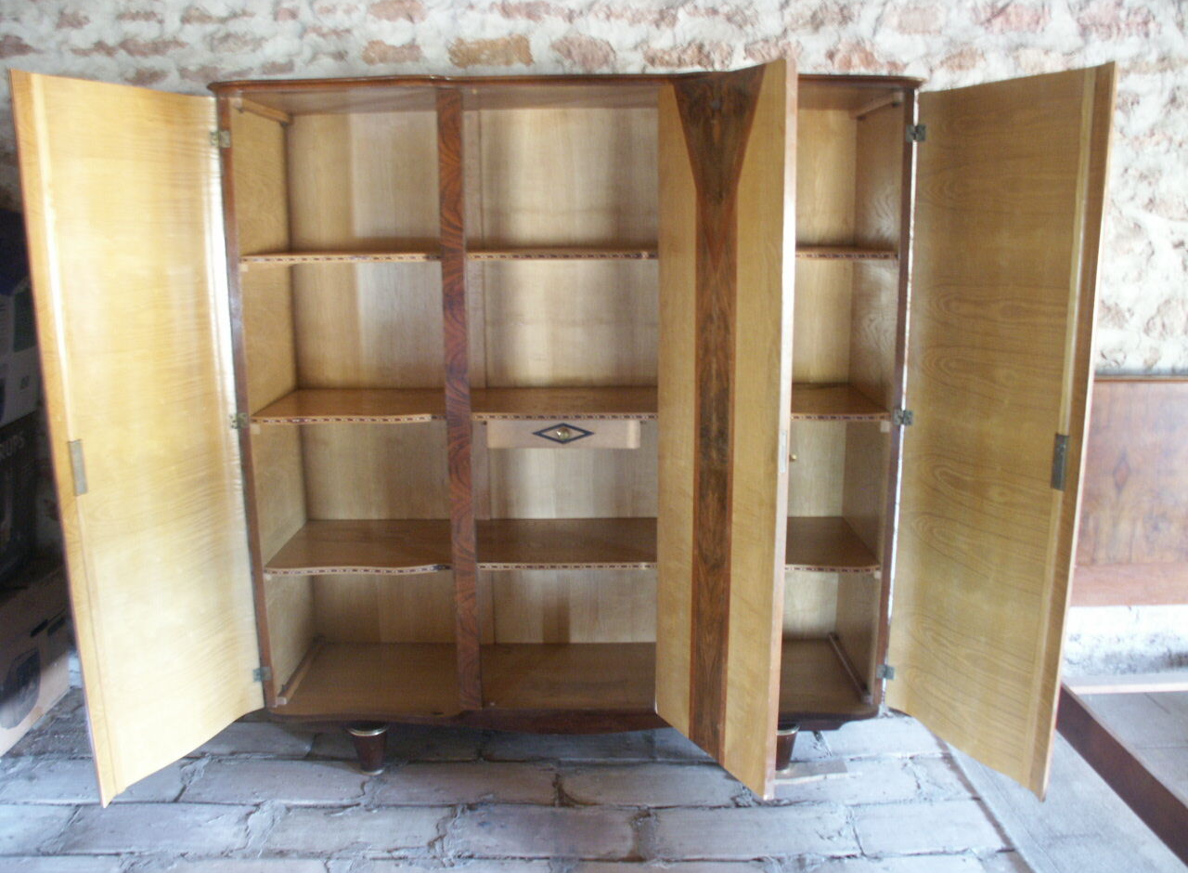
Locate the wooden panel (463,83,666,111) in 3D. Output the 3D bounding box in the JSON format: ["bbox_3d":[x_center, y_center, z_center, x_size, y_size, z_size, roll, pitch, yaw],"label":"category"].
[{"bbox_3d":[-0.072,-0.899,2.549,0.523,0.023,0.415,-1,12,0],"label":"wooden panel"}]

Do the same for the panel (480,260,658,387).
[{"bbox_3d":[-0.070,-0.333,2.884,0.510,0.387,0.020,-1,12,0],"label":"panel"}]

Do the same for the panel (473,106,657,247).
[{"bbox_3d":[-0.076,-0.738,2.800,0.515,0.397,0.020,-1,12,0],"label":"panel"}]

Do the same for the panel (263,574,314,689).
[{"bbox_3d":[-0.895,0.511,2.829,0.025,0.378,0.411,0,13,0],"label":"panel"}]

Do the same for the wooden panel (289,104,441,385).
[{"bbox_3d":[-0.634,-0.533,2.840,0.513,0.805,0.020,-1,12,0],"label":"wooden panel"}]

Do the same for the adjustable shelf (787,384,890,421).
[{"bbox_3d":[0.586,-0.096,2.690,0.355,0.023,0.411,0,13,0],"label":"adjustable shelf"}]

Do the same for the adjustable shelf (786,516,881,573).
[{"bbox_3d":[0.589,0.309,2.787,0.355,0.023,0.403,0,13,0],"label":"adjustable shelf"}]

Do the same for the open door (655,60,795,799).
[{"bbox_3d":[0.296,0.003,2.312,0.025,1.667,0.488,-7,13,-29],"label":"open door"}]

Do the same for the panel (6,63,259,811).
[{"bbox_3d":[-1.030,0.018,2.274,0.059,1.612,0.511,6,14,26],"label":"panel"}]

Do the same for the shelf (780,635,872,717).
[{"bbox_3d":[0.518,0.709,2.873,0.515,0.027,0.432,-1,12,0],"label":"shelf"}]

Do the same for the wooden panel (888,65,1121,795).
[{"bbox_3d":[0.930,0.007,2.297,0.045,1.637,0.527,-6,13,-27],"label":"wooden panel"}]

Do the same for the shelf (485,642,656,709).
[{"bbox_3d":[-0.065,0.715,2.859,0.495,0.026,0.442,0,13,0],"label":"shelf"}]

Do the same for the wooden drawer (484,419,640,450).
[{"bbox_3d":[-0.078,-0.042,2.690,0.405,0.082,0.350,0,12,0],"label":"wooden drawer"}]

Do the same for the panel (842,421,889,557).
[{"bbox_3d":[0.777,0.105,2.735,0.025,0.397,0.411,0,13,0],"label":"panel"}]

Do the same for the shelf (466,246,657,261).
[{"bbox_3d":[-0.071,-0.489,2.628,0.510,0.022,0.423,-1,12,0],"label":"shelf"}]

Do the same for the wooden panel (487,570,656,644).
[{"bbox_3d":[-0.072,0.497,3.044,0.533,0.316,0.025,0,13,0],"label":"wooden panel"}]

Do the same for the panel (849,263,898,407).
[{"bbox_3d":[0.777,-0.299,2.683,0.020,0.387,0.398,-1,12,0],"label":"panel"}]

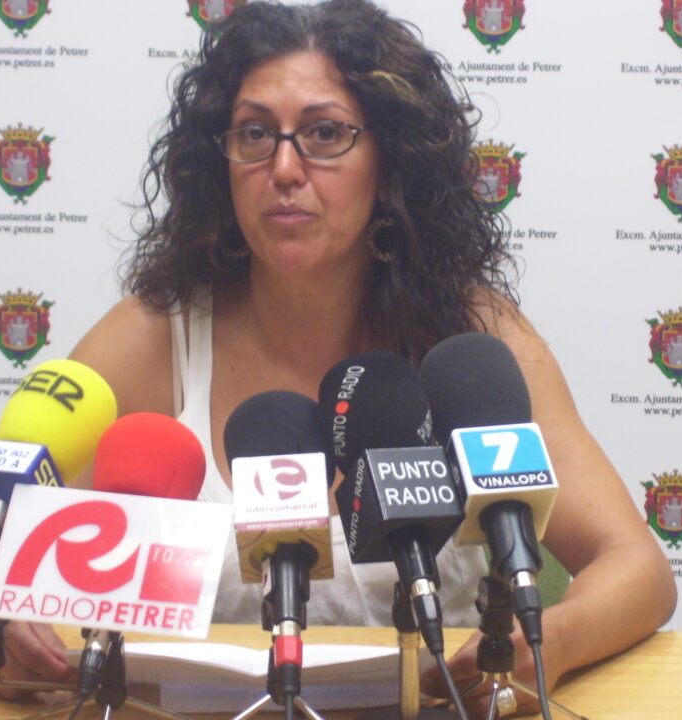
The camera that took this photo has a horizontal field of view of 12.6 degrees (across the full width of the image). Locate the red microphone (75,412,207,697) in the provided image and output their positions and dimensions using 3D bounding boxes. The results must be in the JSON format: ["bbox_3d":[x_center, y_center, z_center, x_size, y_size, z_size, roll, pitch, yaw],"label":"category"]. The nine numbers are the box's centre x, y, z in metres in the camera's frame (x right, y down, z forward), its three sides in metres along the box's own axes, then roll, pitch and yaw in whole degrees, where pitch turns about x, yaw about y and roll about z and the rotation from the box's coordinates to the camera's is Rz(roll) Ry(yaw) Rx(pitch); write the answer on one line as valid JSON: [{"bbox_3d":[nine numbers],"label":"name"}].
[{"bbox_3d":[-0.165,0.145,2.270,0.083,0.251,0.083,6,-34,11],"label":"red microphone"}]

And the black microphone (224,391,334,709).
[{"bbox_3d":[-0.044,0.140,2.280,0.082,0.267,0.082,-4,-35,1],"label":"black microphone"}]

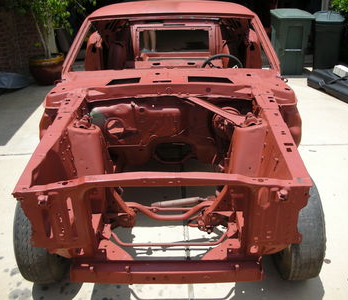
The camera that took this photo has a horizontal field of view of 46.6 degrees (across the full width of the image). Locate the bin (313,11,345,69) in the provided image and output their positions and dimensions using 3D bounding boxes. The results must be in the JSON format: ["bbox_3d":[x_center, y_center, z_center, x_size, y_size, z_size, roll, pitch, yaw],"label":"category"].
[{"bbox_3d":[2.726,-1.960,7.270,0.530,0.970,0.610,4,25,13],"label":"bin"}]

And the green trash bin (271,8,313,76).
[{"bbox_3d":[2.060,-1.905,7.085,0.610,1.050,0.740,2,24,7],"label":"green trash bin"}]

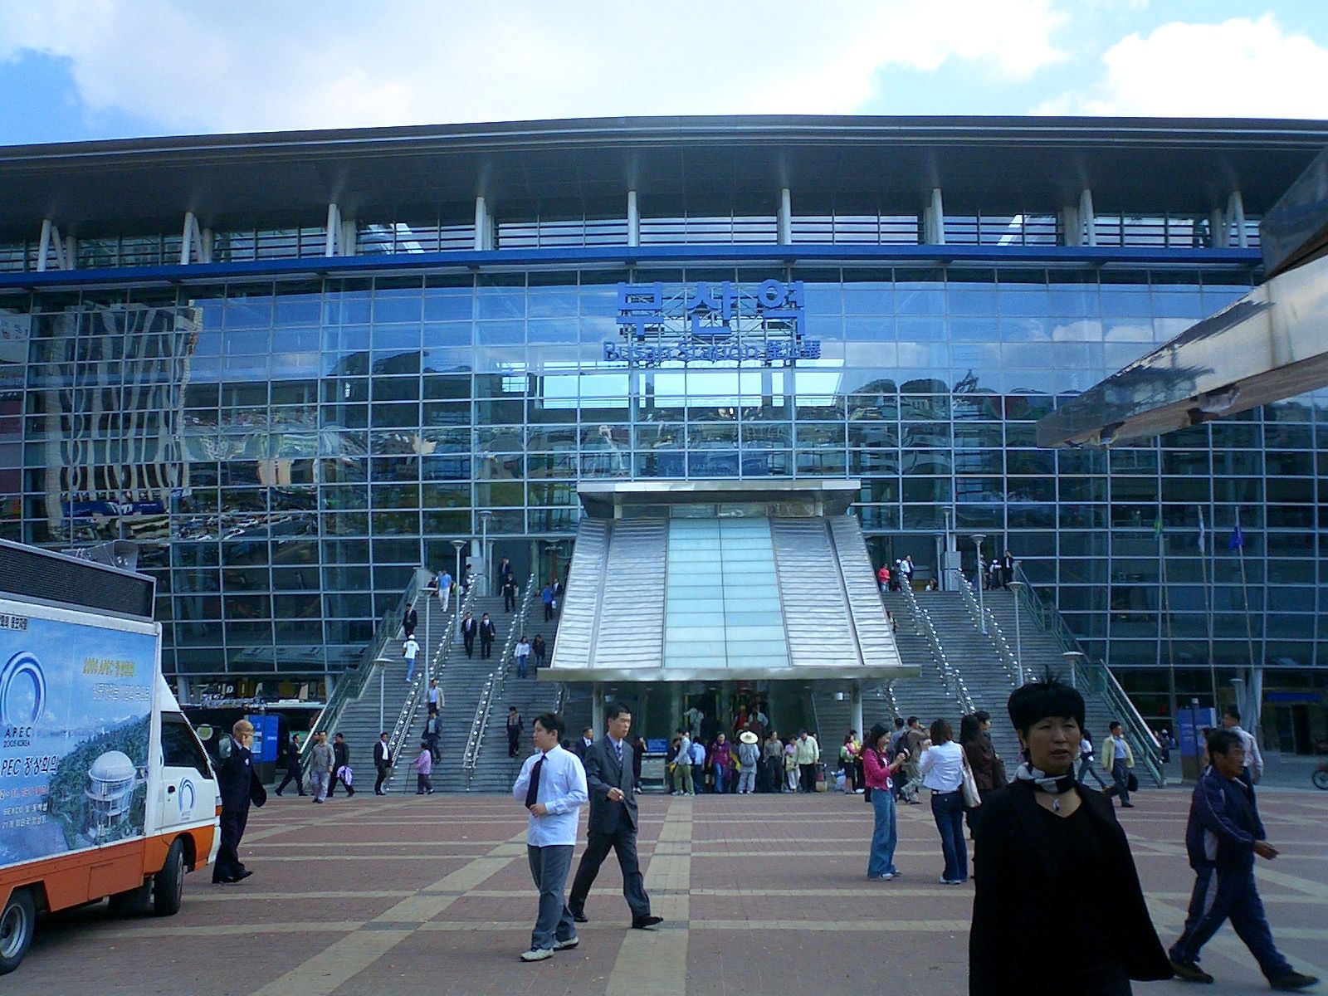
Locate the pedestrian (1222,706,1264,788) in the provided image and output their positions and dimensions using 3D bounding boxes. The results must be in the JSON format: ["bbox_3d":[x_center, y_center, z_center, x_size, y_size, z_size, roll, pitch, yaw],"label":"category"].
[{"bbox_3d":[6.793,3.369,16.853,0.550,1.780,0.580,-9,-13,41],"label":"pedestrian"}]

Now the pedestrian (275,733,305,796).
[{"bbox_3d":[-10.260,7.315,38.941,0.800,1.710,0.500,-1,-10,3],"label":"pedestrian"}]

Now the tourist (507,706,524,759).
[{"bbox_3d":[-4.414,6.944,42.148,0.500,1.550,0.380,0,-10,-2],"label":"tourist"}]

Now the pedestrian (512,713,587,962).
[{"bbox_3d":[-0.832,2.435,10.319,0.550,1.721,0.520,-10,-13,44],"label":"pedestrian"}]

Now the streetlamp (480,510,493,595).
[{"bbox_3d":[-7.601,2.431,60.686,0.570,3.800,0.570,-1,-10,0],"label":"streetlamp"}]

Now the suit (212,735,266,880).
[{"bbox_3d":[-4.613,3.393,15.529,0.560,1.554,0.500,-5,-10,23],"label":"suit"}]

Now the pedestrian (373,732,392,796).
[{"bbox_3d":[-7.818,7.442,39.422,0.500,1.465,0.400,3,-10,-22],"label":"pedestrian"}]

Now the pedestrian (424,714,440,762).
[{"bbox_3d":[-6.799,7.035,41.620,0.500,1.500,0.420,0,-10,-3],"label":"pedestrian"}]

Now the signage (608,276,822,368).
[{"bbox_3d":[2.194,-8.008,64.542,9.700,4.050,0.600,-1,-10,1],"label":"signage"}]

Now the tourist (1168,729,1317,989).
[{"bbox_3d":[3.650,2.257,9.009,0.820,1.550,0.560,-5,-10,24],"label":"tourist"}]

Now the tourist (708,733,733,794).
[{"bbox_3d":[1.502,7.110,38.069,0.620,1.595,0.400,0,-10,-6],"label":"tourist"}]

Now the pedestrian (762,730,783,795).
[{"bbox_3d":[2.928,7.075,38.150,0.550,1.700,0.350,0,-10,-6],"label":"pedestrian"}]

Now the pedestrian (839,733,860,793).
[{"bbox_3d":[4.880,7.013,37.605,0.520,1.554,0.460,-3,-10,14],"label":"pedestrian"}]

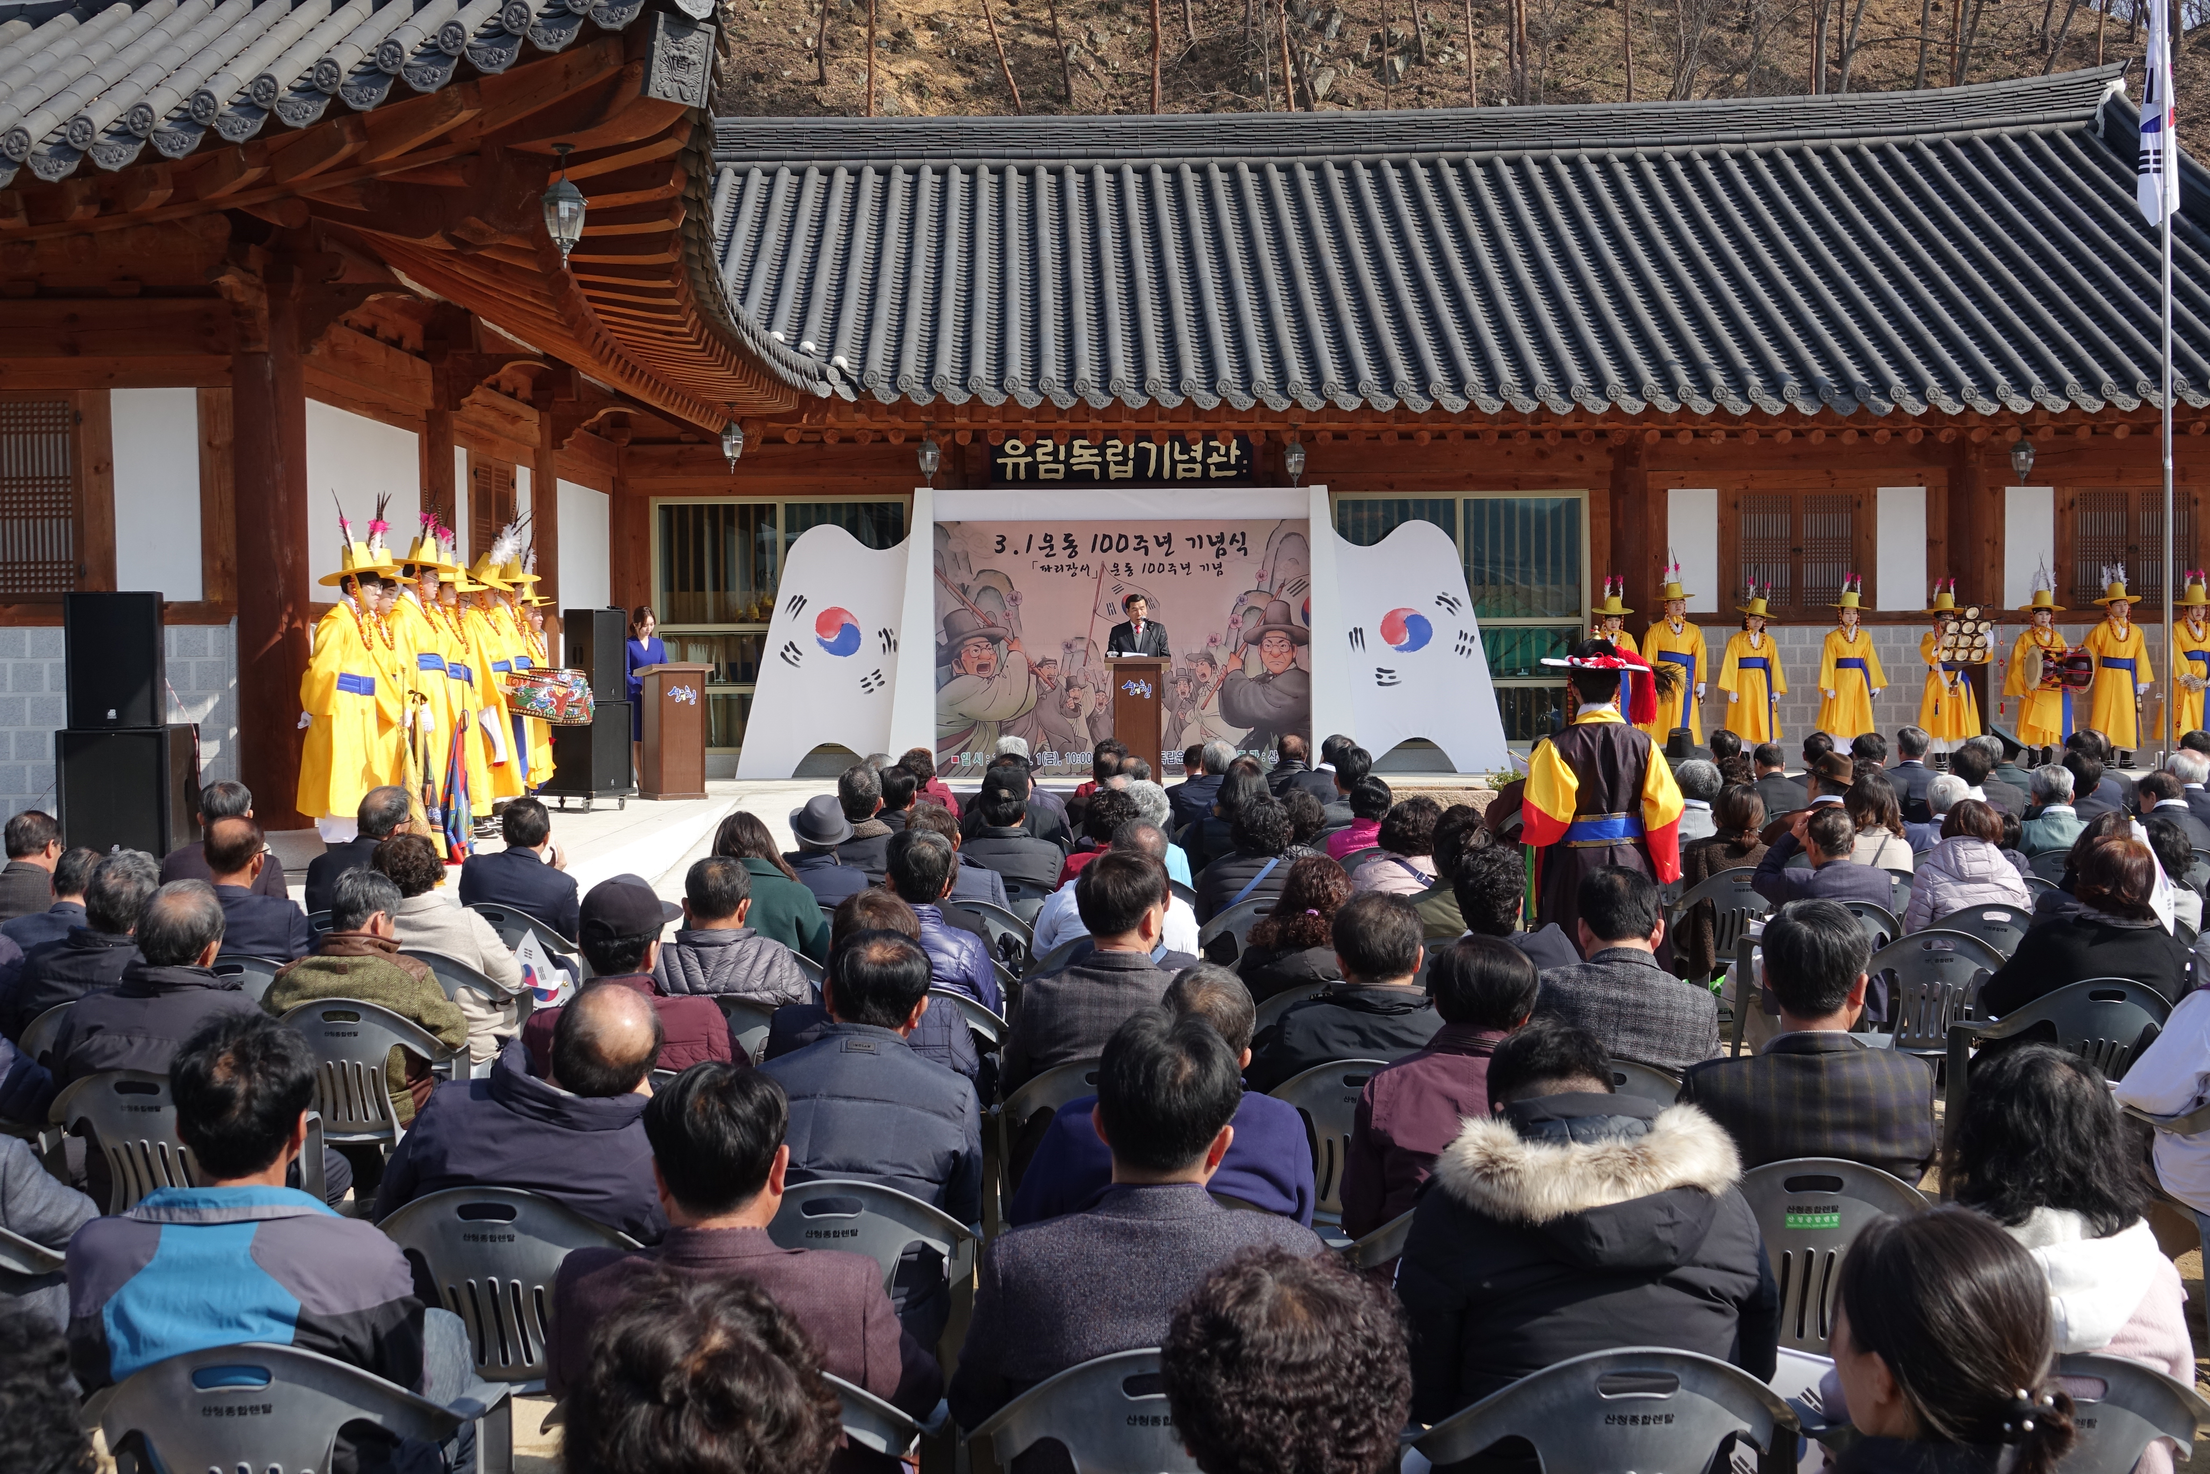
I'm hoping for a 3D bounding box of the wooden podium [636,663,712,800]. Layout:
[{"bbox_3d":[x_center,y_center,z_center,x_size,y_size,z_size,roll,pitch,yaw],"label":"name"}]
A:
[{"bbox_3d":[-3.644,-0.056,20.336,0.550,1.140,0.500,-2,2,-30],"label":"wooden podium"}]

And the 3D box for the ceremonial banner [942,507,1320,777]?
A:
[{"bbox_3d":[0.168,-0.846,22.784,3.590,2.461,0.150,0,2,0],"label":"ceremonial banner"}]

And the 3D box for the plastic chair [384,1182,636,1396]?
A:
[{"bbox_3d":[-1.155,1.234,4.773,0.570,0.800,0.560,-1,2,-1],"label":"plastic chair"}]

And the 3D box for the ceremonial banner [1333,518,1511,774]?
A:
[{"bbox_3d":[3.076,-0.878,23.184,1.740,2.490,0.100,-1,2,0],"label":"ceremonial banner"}]

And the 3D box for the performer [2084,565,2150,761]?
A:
[{"bbox_3d":[9.937,-0.686,23.493,0.590,1.960,0.460,-1,2,-2],"label":"performer"}]

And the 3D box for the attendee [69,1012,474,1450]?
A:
[{"bbox_3d":[-1.190,0.992,3.674,0.540,1.230,0.720,0,2,3],"label":"attendee"}]

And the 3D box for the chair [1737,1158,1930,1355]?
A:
[{"bbox_3d":[1.364,1.201,4.896,0.570,0.800,0.560,-1,2,-1],"label":"chair"}]

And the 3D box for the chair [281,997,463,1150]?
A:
[{"bbox_3d":[-2.231,1.136,7.093,0.560,0.790,0.550,0,2,2],"label":"chair"}]

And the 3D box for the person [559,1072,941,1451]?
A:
[{"bbox_3d":[-0.527,1.037,3.693,0.540,1.220,0.780,0,2,0],"label":"person"}]

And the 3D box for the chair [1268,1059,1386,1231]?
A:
[{"bbox_3d":[0.630,1.172,6.093,0.570,0.800,0.560,-1,2,-1],"label":"chair"}]

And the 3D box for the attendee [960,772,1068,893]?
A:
[{"bbox_3d":[-0.416,0.783,11.177,0.520,1.280,0.780,-1,2,2],"label":"attendee"}]

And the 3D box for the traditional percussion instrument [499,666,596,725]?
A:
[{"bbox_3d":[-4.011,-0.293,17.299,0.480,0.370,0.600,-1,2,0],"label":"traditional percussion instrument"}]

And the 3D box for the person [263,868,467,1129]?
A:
[{"bbox_3d":[-2.197,0.960,7.497,0.580,1.200,0.800,-1,2,4],"label":"person"}]

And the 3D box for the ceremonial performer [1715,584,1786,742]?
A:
[{"bbox_3d":[6.308,-0.578,23.384,0.660,1.810,0.450,0,2,0],"label":"ceremonial performer"}]

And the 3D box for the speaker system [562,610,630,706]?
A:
[{"bbox_3d":[-4.154,-0.648,19.328,0.380,0.730,0.470,0,2,23],"label":"speaker system"}]

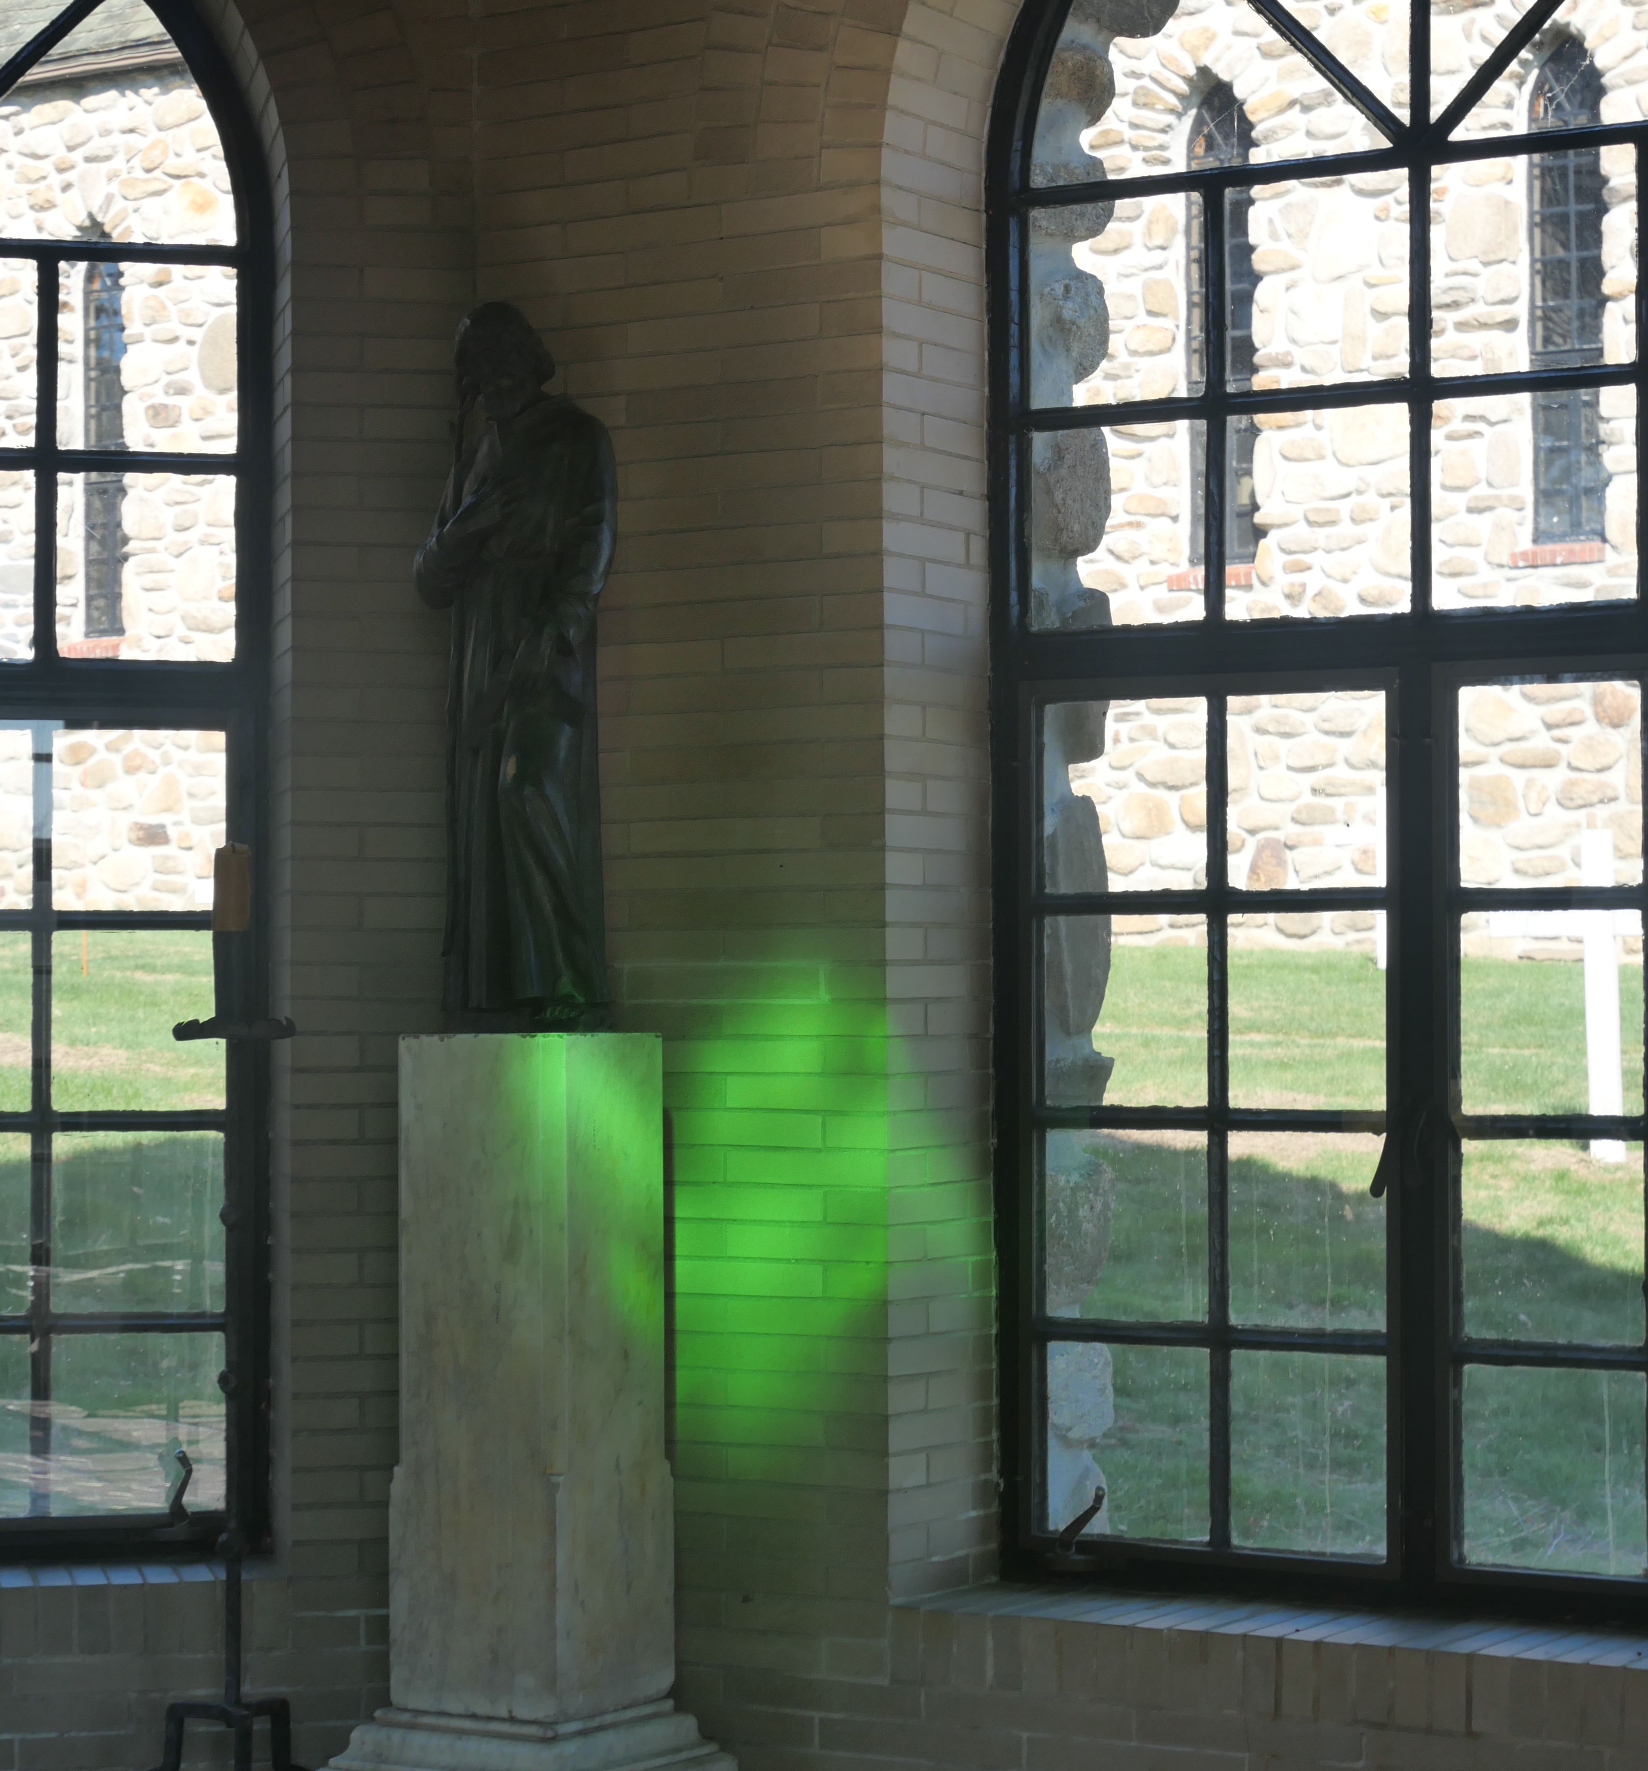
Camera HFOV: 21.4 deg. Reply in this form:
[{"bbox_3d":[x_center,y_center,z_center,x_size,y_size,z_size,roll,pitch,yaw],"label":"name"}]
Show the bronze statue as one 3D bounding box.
[{"bbox_3d":[-0.398,-0.285,5.630,0.265,0.935,0.205,-1,-1,29],"label":"bronze statue"}]

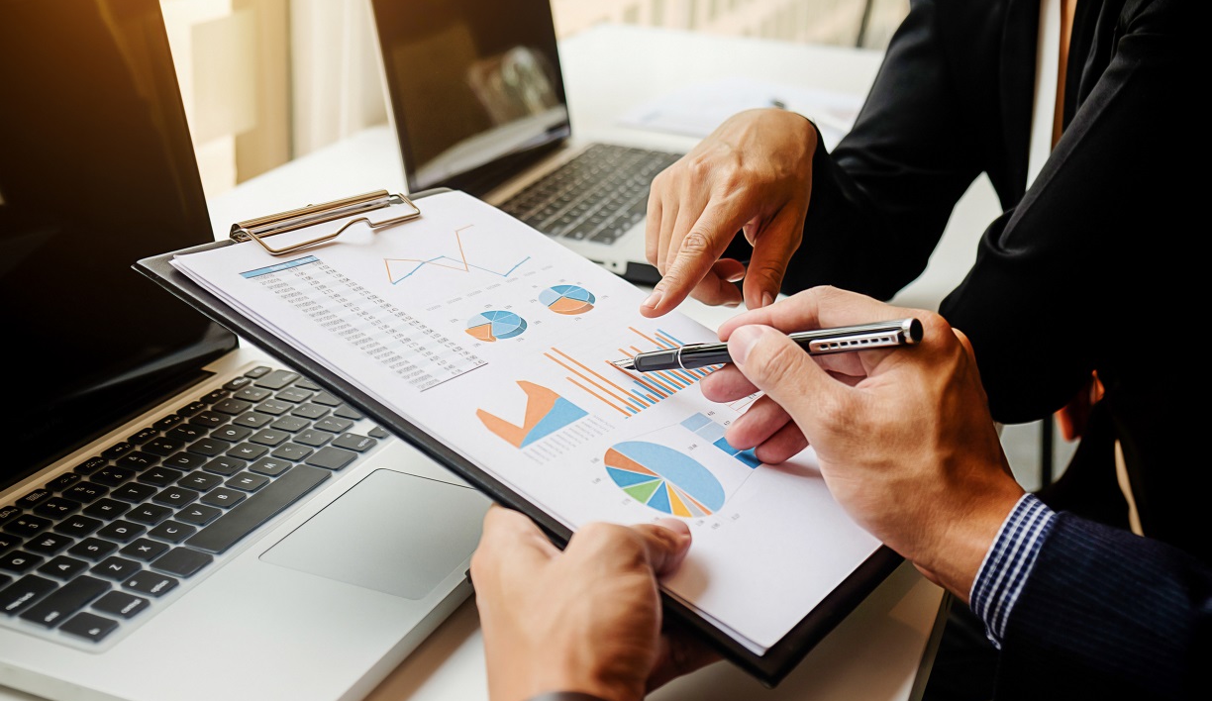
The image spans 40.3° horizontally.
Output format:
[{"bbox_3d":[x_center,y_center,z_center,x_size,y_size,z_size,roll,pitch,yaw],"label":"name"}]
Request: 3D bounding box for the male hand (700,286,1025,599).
[{"bbox_3d":[0.112,0.031,0.692,0.158,0.100,0.095,36,0,19],"label":"male hand"}]

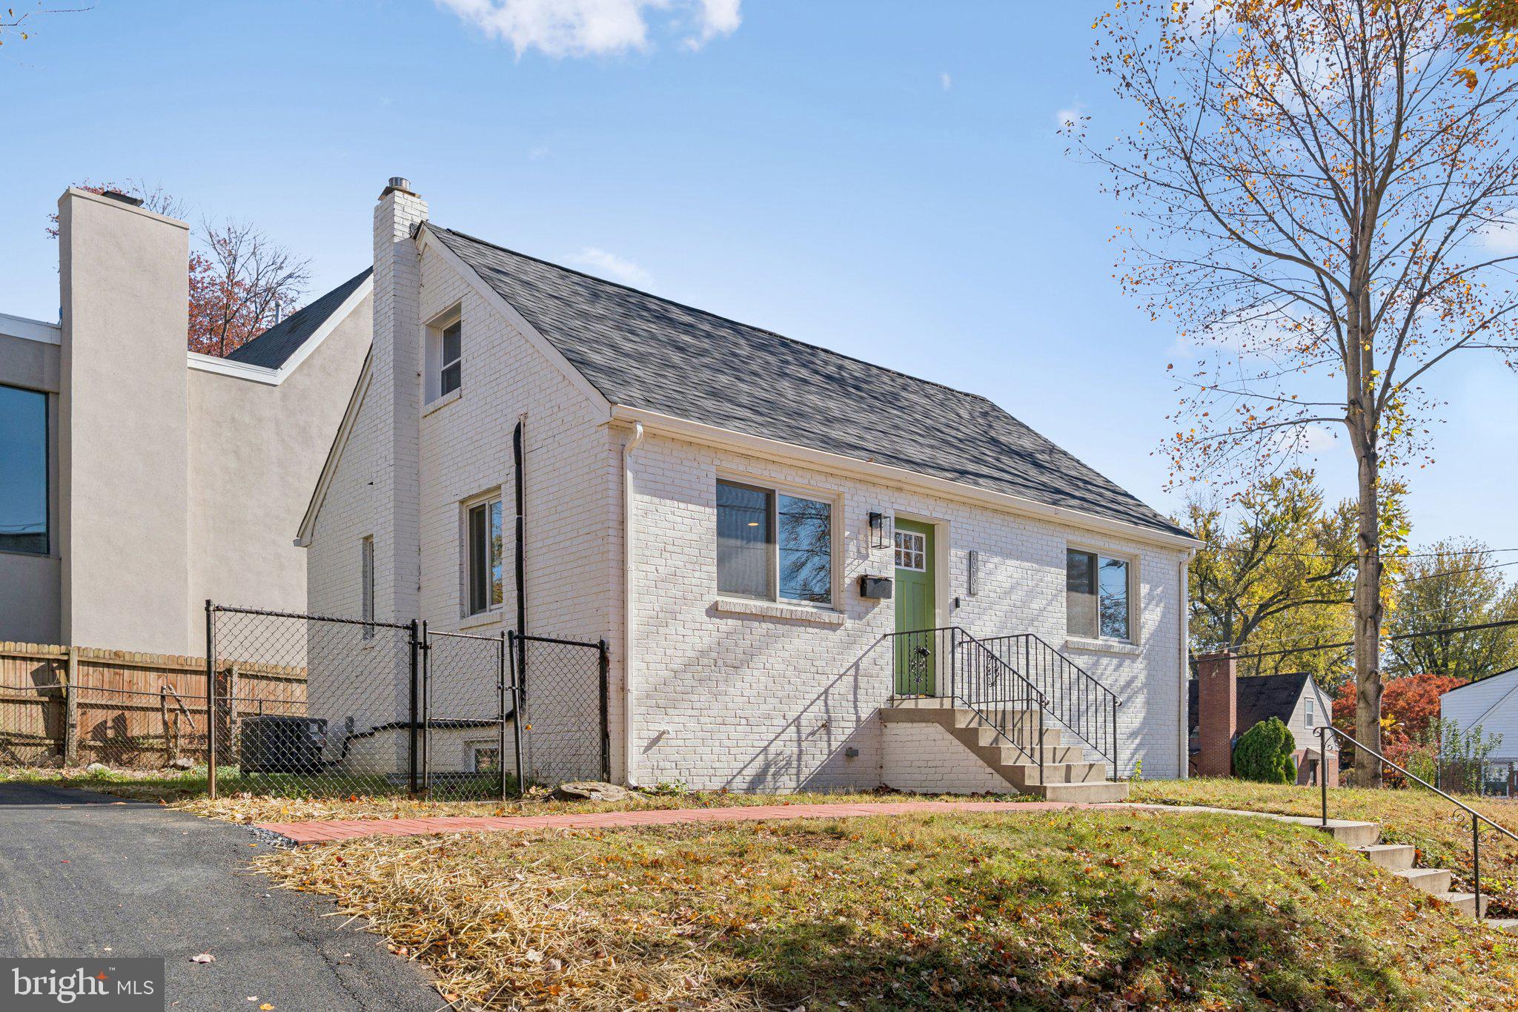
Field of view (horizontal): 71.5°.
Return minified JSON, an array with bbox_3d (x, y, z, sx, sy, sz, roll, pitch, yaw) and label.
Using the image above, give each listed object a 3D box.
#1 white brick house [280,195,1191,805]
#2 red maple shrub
[{"bbox_3d":[-0.100,0.280,16.100,11.200,7.100,8.800,9,-13,-40],"label":"white brick house"},{"bbox_3d":[25.591,9.074,42.000,5.000,4.900,4.800,0,-10,0],"label":"red maple shrub"}]

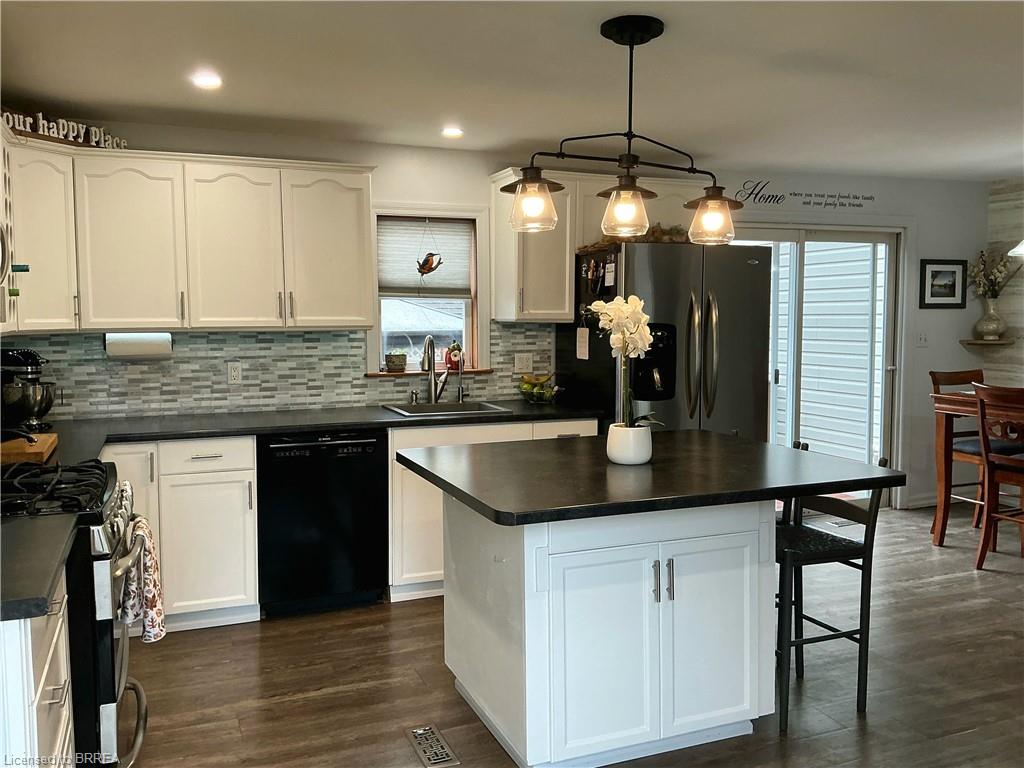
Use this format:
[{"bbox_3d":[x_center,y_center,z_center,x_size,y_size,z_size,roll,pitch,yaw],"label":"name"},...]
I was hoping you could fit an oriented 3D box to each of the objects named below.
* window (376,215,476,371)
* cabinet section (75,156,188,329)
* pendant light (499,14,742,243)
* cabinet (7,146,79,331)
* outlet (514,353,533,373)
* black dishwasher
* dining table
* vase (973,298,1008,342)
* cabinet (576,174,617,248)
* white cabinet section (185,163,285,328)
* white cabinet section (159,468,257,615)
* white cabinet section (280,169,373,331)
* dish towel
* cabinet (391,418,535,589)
[{"bbox_3d":[-0.478,-0.505,4.689,0.585,0.858,0.111,-2,5,-21],"label":"window"},{"bbox_3d":[-1.786,-0.643,3.916,0.454,0.753,0.330,-2,5,-22],"label":"cabinet section"},{"bbox_3d":[0.392,-0.824,2.751,0.910,0.700,0.225,-2,5,-22],"label":"pendant light"},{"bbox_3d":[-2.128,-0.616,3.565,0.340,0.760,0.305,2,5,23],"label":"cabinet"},{"bbox_3d":[0.076,-0.123,4.844,0.114,0.116,0.012,-2,5,-22],"label":"outlet"},{"bbox_3d":[-0.975,0.635,4.142,0.600,0.860,0.600,-2,5,-22],"label":"black dishwasher"},{"bbox_3d":[3.220,0.563,4.771,0.950,0.930,1.200,-2,5,-22],"label":"dining table"},{"bbox_3d":[3.462,-0.466,5.991,0.232,0.307,0.232,-2,5,-21],"label":"vase"},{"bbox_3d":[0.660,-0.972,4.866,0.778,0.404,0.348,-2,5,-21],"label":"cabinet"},{"bbox_3d":[-1.373,-0.657,4.085,0.440,0.753,0.330,-2,5,-22],"label":"white cabinet section"},{"bbox_3d":[-1.451,0.679,3.952,0.402,0.628,0.580,-2,5,-22],"label":"white cabinet section"},{"bbox_3d":[-0.968,-0.672,4.250,0.435,0.753,0.330,-2,5,-22],"label":"white cabinet section"},{"bbox_3d":[-1.126,0.587,2.535,0.100,0.355,0.240,-2,5,-22],"label":"dish towel"},{"bbox_3d":[-0.356,0.608,4.451,0.768,0.858,0.616,-2,5,-21],"label":"cabinet"}]

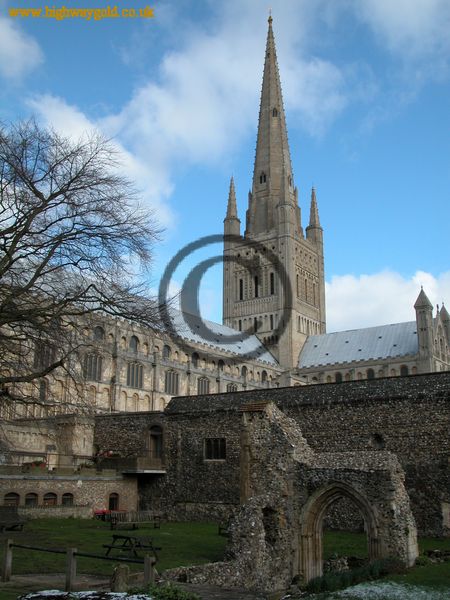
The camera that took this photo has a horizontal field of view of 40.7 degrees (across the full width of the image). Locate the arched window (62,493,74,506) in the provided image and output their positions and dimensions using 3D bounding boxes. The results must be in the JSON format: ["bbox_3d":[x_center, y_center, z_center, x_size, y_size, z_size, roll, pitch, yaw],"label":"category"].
[{"bbox_3d":[-8.414,10.814,32.691,0.250,0.770,0.830,-11,-20,34],"label":"arched window"}]

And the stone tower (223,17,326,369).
[{"bbox_3d":[9.080,-22.345,115.986,13.600,77.500,13.600,-11,-21,34],"label":"stone tower"}]

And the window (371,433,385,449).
[{"bbox_3d":[7.732,7.097,30.640,0.750,0.820,0.400,-11,-20,33],"label":"window"}]

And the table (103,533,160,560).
[{"bbox_3d":[-3.172,8.491,20.768,1.400,0.745,1.650,12,-20,-35],"label":"table"}]

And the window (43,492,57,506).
[{"bbox_3d":[-9.349,10.520,31.974,0.300,0.750,0.900,-11,-20,33],"label":"window"}]

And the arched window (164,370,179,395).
[{"bbox_3d":[-5.796,8.867,65.212,0.350,2.620,2.350,-11,-20,33],"label":"arched window"}]

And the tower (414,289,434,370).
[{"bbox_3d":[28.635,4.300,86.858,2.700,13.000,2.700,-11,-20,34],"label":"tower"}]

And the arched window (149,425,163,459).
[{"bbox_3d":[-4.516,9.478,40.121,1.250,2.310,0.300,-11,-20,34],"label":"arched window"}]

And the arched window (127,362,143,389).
[{"bbox_3d":[-8.962,7.434,59.914,0.400,2.510,2.250,-11,-20,34],"label":"arched window"}]

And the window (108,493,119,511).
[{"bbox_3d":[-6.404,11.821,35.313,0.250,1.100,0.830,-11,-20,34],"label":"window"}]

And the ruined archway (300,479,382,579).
[{"bbox_3d":[2.925,5.713,14.950,2.150,2.350,0.700,-11,-20,33],"label":"ruined archway"}]

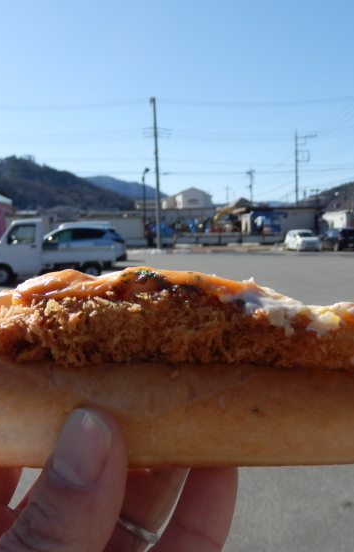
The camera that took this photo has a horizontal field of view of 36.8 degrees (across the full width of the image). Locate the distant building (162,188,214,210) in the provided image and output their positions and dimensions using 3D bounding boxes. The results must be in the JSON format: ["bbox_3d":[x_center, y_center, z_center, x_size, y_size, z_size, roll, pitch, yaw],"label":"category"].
[{"bbox_3d":[1.640,-9.604,83.000,7.200,8.200,7.500,-3,5,-20],"label":"distant building"}]

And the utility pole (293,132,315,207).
[{"bbox_3d":[16.154,-11.231,67.322,2.750,13.663,0.900,-1,5,0],"label":"utility pole"}]

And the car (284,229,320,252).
[{"bbox_3d":[8.767,-2.539,37.177,1.475,1.530,3.395,-1,5,-5],"label":"car"}]

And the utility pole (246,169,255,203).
[{"bbox_3d":[13.600,-13.308,98.253,1.850,12.771,1.300,-1,5,0],"label":"utility pole"}]

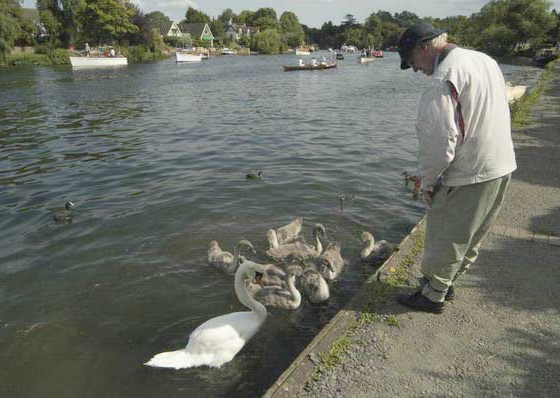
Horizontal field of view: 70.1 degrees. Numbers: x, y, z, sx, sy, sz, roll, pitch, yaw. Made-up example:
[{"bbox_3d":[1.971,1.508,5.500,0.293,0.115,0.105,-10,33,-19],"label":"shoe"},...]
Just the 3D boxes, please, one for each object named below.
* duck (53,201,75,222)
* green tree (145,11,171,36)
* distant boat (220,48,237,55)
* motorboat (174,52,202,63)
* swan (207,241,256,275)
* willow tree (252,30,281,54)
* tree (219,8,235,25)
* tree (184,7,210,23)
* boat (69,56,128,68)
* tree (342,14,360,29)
[{"bbox_3d":[-2.620,0.185,4.856,0.270,0.210,0.140,7,22,19],"label":"duck"},{"bbox_3d":[-35.889,-50.431,119.909,8.271,10.910,8.271,0,21,0],"label":"green tree"},{"bbox_3d":[-14.200,-40.257,108.797,5.200,1.600,2.000,7,22,19],"label":"distant boat"},{"bbox_3d":[-13.100,-20.118,56.544,4.900,1.250,1.900,-12,24,-28],"label":"motorboat"},{"bbox_3d":[-0.470,0.564,3.876,0.520,0.340,0.240,14,25,32],"label":"swan"},{"bbox_3d":[-4.375,-47.622,119.900,9.000,7.200,9.000,0,21,0],"label":"willow tree"},{"bbox_3d":[-20.648,-64.929,151.827,7.000,14.000,7.000,0,21,0],"label":"tree"},{"bbox_3d":[-25.600,-53.136,125.288,8.000,12.300,8.000,0,21,0],"label":"tree"},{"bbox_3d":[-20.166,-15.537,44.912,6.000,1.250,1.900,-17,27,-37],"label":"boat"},{"bbox_3d":[43.988,-104.478,249.141,12.919,19.312,12.919,0,21,0],"label":"tree"}]

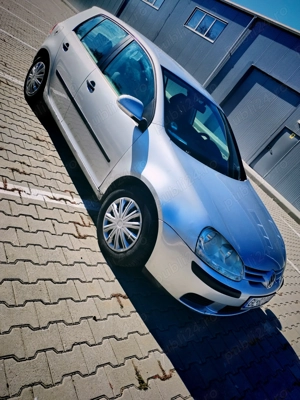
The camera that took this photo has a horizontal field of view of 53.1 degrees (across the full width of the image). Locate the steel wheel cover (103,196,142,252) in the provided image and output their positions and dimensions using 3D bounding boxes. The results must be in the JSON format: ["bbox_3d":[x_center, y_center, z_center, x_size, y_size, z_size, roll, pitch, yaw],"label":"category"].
[{"bbox_3d":[-0.210,0.183,2.276,0.080,0.415,0.415,14,32,-47],"label":"steel wheel cover"}]

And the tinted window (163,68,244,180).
[{"bbox_3d":[0.513,-0.732,3.004,1.360,0.150,0.930,14,59,-48],"label":"tinted window"}]

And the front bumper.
[{"bbox_3d":[0.687,0.603,2.551,1.740,0.470,0.660,14,32,-48],"label":"front bumper"}]

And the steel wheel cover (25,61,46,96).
[{"bbox_3d":[-1.435,-1.532,3.761,0.080,0.420,0.420,14,32,-47],"label":"steel wheel cover"}]

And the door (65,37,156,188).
[{"bbox_3d":[-0.317,-0.841,2.708,0.230,1.110,1.130,14,32,-47],"label":"door"}]

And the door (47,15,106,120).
[{"bbox_3d":[-0.790,-1.513,3.278,0.230,1.110,1.020,14,32,-47],"label":"door"}]

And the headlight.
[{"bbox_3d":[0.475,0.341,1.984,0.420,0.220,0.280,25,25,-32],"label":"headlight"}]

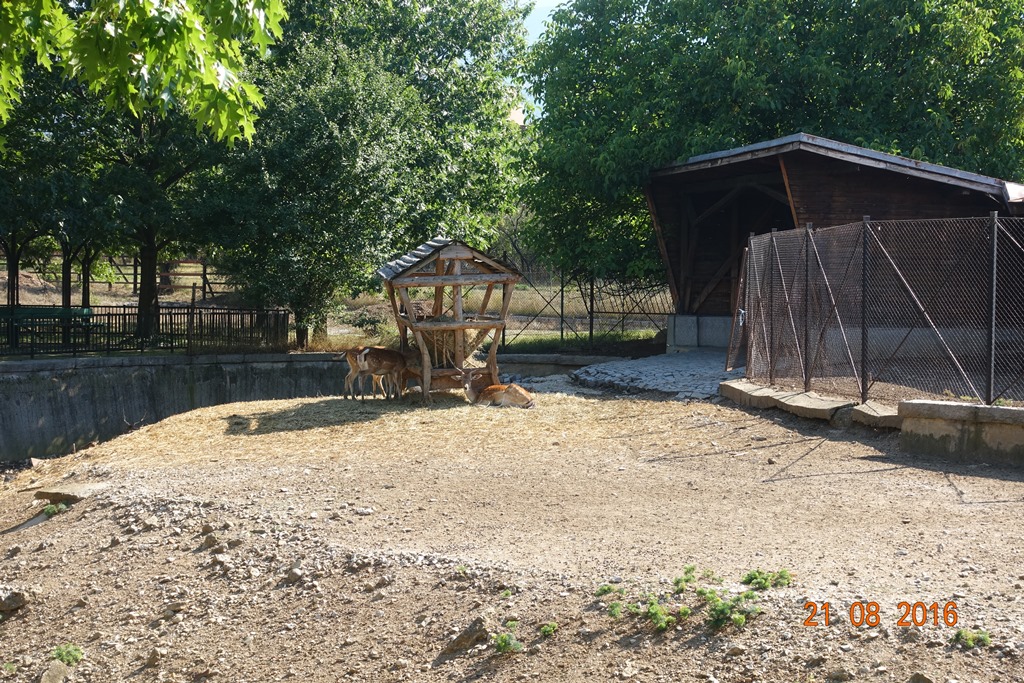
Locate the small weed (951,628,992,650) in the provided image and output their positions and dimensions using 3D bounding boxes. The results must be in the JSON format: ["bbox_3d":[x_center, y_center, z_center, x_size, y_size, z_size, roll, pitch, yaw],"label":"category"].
[{"bbox_3d":[2.648,1.715,11.500,0.230,0.115,0.200,0,1,0],"label":"small weed"}]

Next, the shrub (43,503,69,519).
[{"bbox_3d":[-4.172,1.545,18.200,0.235,0.140,0.210,0,1,0],"label":"shrub"}]

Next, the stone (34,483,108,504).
[{"bbox_3d":[-4.115,1.420,18.600,0.680,0.190,0.550,0,1,0],"label":"stone"}]

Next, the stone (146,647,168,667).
[{"bbox_3d":[-2.047,1.819,11.500,0.125,0.110,0.110,0,1,0],"label":"stone"}]

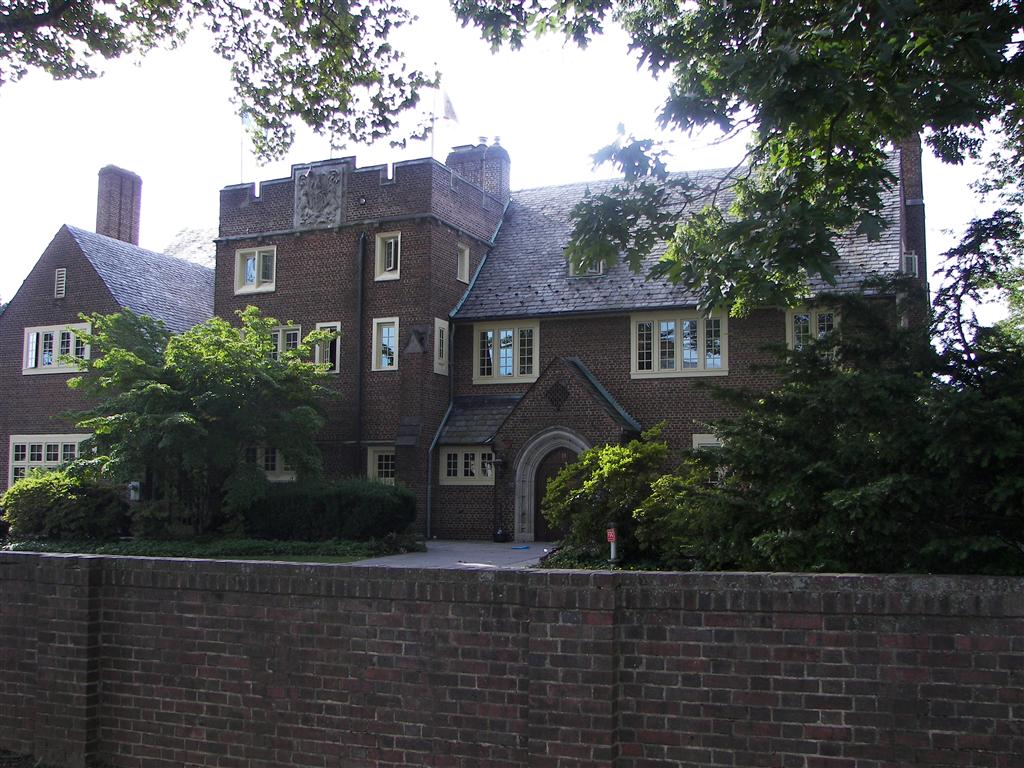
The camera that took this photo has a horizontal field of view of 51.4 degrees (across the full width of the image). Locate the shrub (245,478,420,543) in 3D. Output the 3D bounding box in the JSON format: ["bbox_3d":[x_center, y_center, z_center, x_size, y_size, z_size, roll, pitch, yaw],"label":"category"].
[{"bbox_3d":[-4.764,3.276,27.800,4.194,1.512,1.700,-2,-7,24],"label":"shrub"}]

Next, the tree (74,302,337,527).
[{"bbox_3d":[-7.615,0.964,26.500,6.326,5.771,5.693,2,-6,-16],"label":"tree"}]

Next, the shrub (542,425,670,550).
[{"bbox_3d":[1.964,2.174,22.200,2.655,2.659,2.523,0,-6,5],"label":"shrub"}]

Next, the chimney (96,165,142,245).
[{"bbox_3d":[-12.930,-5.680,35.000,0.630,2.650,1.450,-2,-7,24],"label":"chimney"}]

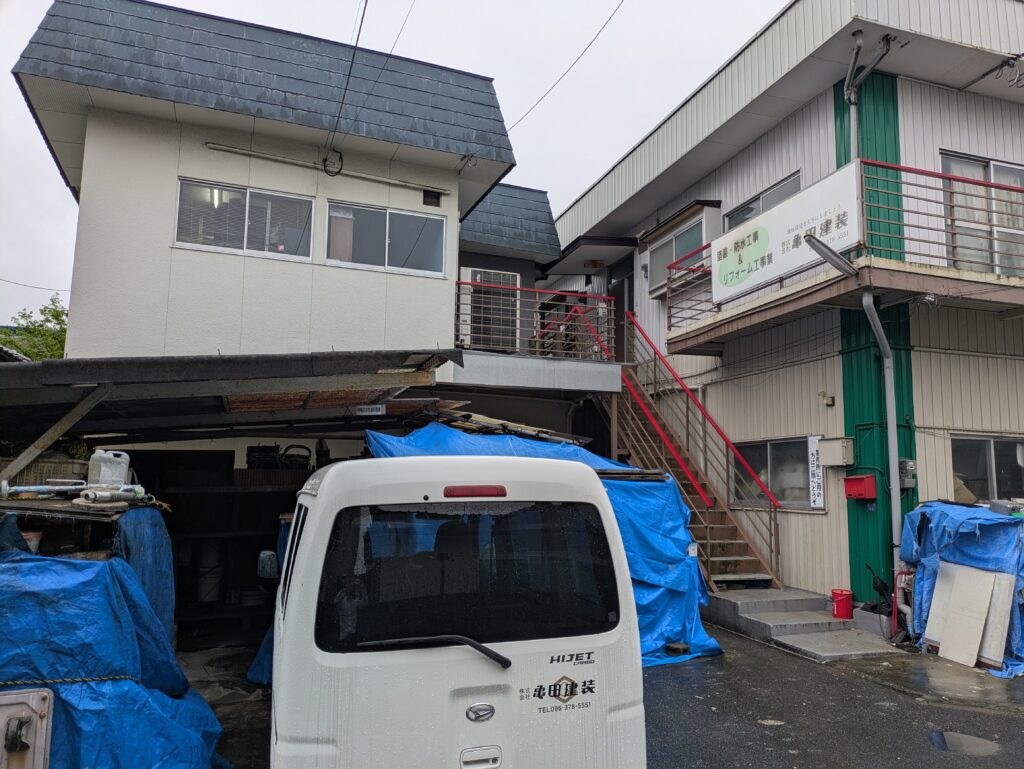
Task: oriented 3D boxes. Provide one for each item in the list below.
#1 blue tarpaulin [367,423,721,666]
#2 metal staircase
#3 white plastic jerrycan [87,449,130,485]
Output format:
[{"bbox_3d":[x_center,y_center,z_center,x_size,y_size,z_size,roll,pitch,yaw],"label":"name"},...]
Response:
[{"bbox_3d":[0.196,1.703,8.366,3.806,2.334,2.487,4,-8,-16],"label":"blue tarpaulin"},{"bbox_3d":[2.556,0.614,12.636,1.218,4.973,5.045,4,-8,-16],"label":"metal staircase"},{"bbox_3d":[-3.105,0.659,5.700,0.190,0.310,0.250,-6,-11,43],"label":"white plastic jerrycan"}]

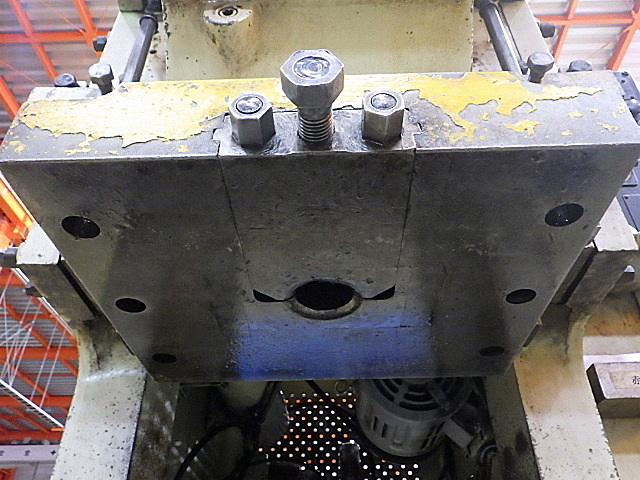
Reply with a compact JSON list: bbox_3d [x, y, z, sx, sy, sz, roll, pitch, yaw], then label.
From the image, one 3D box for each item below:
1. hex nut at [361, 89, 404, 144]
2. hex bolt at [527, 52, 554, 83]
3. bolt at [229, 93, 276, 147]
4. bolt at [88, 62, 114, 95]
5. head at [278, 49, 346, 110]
[{"bbox_3d":[0.038,-0.075,0.316,0.024,0.027,0.022,-1,-38,1],"label":"hex nut"},{"bbox_3d":[0.146,-0.113,0.345,0.018,0.017,0.018,-1,-37,2],"label":"hex bolt"},{"bbox_3d":[-0.042,-0.073,0.318,0.027,0.023,0.022,-1,-38,1],"label":"bolt"},{"bbox_3d":[-0.148,-0.108,0.353,0.016,0.016,0.016,-1,-38,1],"label":"bolt"},{"bbox_3d":[-0.004,-0.091,0.294,0.035,0.031,0.016,-1,-38,1],"label":"head"}]

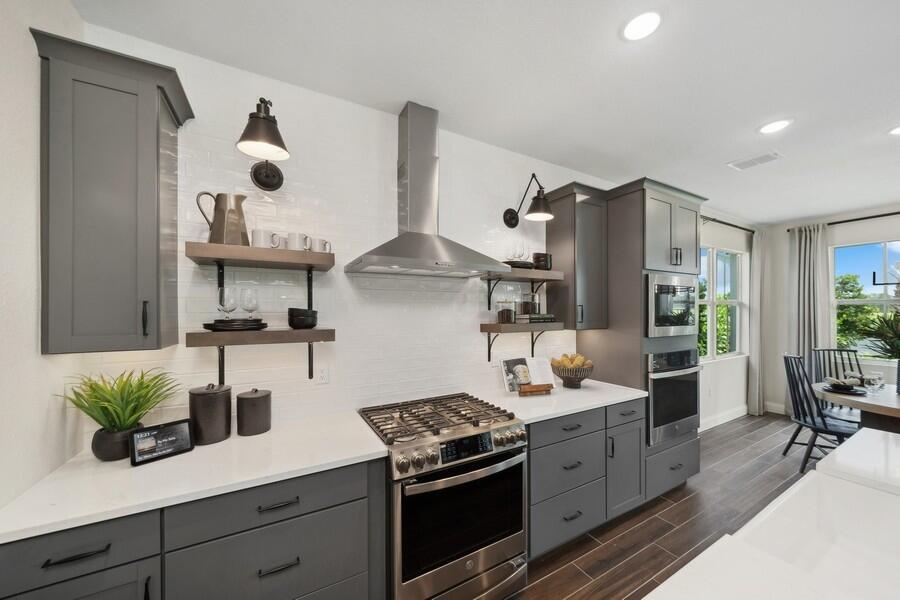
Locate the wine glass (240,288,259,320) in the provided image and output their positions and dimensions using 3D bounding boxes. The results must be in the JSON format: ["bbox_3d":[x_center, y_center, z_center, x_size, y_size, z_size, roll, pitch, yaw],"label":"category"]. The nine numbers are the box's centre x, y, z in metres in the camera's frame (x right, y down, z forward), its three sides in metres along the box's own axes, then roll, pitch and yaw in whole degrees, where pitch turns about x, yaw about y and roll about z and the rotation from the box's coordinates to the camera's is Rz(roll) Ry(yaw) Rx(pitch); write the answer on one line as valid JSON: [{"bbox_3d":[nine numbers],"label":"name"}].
[{"bbox_3d":[-0.980,0.022,1.468,0.088,0.160,0.088,1,-1,-28],"label":"wine glass"}]

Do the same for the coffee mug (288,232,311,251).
[{"bbox_3d":[-0.773,-0.289,1.551,0.115,0.094,0.083,1,-1,-28],"label":"coffee mug"}]

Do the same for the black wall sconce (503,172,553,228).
[{"bbox_3d":[0.605,-0.762,2.286,0.200,0.360,0.420,0,0,-27],"label":"black wall sconce"}]

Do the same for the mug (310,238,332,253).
[{"bbox_3d":[-0.716,-0.287,1.656,0.115,0.090,0.085,0,0,-27],"label":"mug"}]

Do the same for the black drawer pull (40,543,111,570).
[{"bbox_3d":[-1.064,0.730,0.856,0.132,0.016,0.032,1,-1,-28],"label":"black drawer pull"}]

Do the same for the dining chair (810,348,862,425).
[{"bbox_3d":[4.220,1.090,3.070,0.510,1.030,0.570,0,0,7],"label":"dining chair"}]

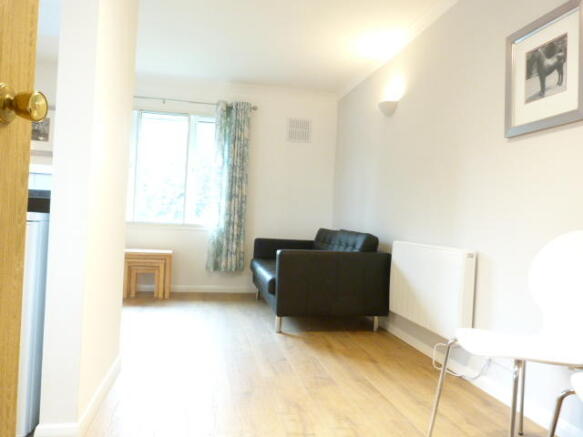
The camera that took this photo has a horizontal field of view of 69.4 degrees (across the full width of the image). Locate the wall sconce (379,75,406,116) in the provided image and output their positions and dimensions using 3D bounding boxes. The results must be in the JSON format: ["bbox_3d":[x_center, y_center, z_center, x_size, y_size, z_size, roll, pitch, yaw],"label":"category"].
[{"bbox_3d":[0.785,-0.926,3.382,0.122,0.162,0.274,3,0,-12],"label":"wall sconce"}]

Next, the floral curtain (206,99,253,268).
[{"bbox_3d":[-0.689,-0.350,4.638,0.406,1.864,0.111,3,0,-12],"label":"floral curtain"}]

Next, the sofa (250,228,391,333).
[{"bbox_3d":[0.173,0.486,3.889,0.932,0.778,1.436,3,0,-12],"label":"sofa"}]

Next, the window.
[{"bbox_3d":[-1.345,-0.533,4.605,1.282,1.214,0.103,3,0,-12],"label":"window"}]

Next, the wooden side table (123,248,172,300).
[{"bbox_3d":[-1.473,0.574,4.370,0.485,0.459,0.333,3,0,-12],"label":"wooden side table"}]

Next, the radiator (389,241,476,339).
[{"bbox_3d":[0.884,0.438,2.756,0.074,0.526,0.865,3,0,-12],"label":"radiator"}]

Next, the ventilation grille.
[{"bbox_3d":[0.093,-1.017,4.881,0.275,0.268,0.025,3,0,-12],"label":"ventilation grille"}]

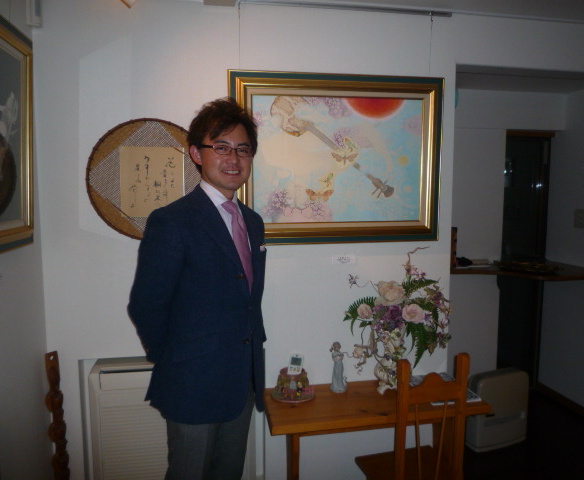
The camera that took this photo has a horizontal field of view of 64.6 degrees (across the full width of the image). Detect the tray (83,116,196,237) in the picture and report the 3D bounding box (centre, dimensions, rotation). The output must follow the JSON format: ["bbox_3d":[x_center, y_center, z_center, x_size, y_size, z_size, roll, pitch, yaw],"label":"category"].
[{"bbox_3d":[-0.541,-0.234,1.805,0.475,0.468,0.050,-1,5,-10],"label":"tray"}]

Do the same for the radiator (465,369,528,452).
[{"bbox_3d":[1.247,1.016,2.845,0.378,0.438,0.145,-3,6,-22],"label":"radiator"}]

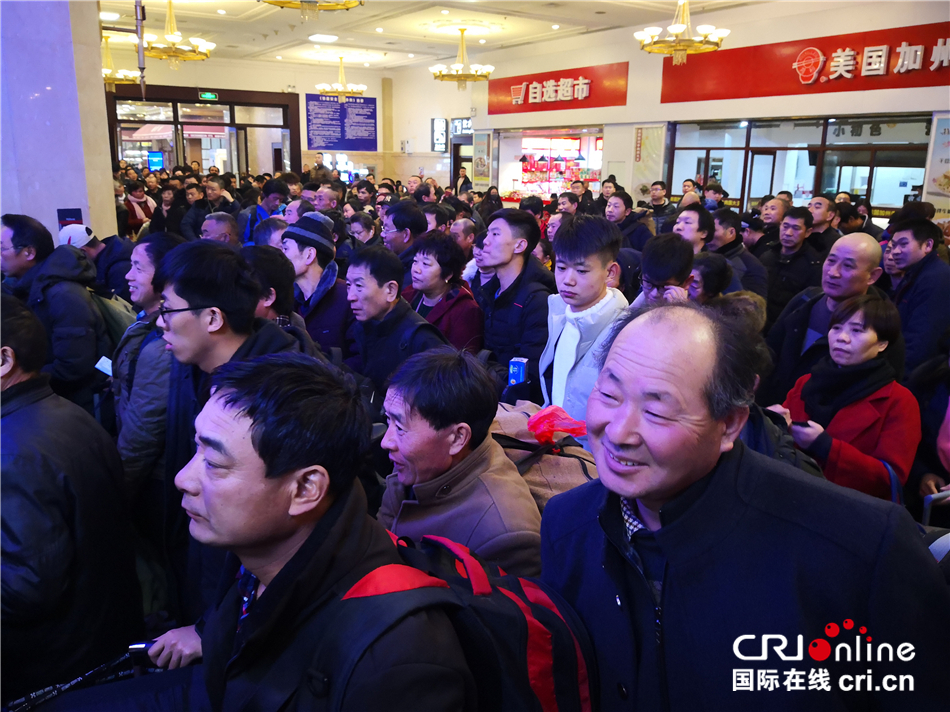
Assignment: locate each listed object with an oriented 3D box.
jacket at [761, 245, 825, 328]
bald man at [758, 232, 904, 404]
[{"bbox_3d":[1.909,-0.316,4.443,0.310,0.720,0.500,-12,20,-40],"label":"jacket"},{"bbox_3d":[1.293,0.392,2.792,0.320,1.710,0.510,-10,19,-36],"label":"bald man"}]

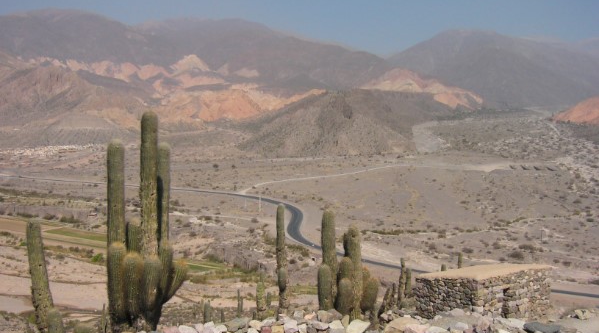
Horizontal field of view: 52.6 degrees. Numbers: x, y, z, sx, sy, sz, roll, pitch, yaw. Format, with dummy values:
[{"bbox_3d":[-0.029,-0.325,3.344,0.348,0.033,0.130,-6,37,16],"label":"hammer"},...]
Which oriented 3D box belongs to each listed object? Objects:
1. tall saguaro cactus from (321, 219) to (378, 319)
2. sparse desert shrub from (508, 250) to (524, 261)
[{"bbox_3d":[1.156,2.393,14.000,1.320,2.400,1.100,0,6,0],"label":"tall saguaro cactus"},{"bbox_3d":[96.763,39.686,270.000,7.000,3.800,6.000,0,6,0],"label":"sparse desert shrub"}]

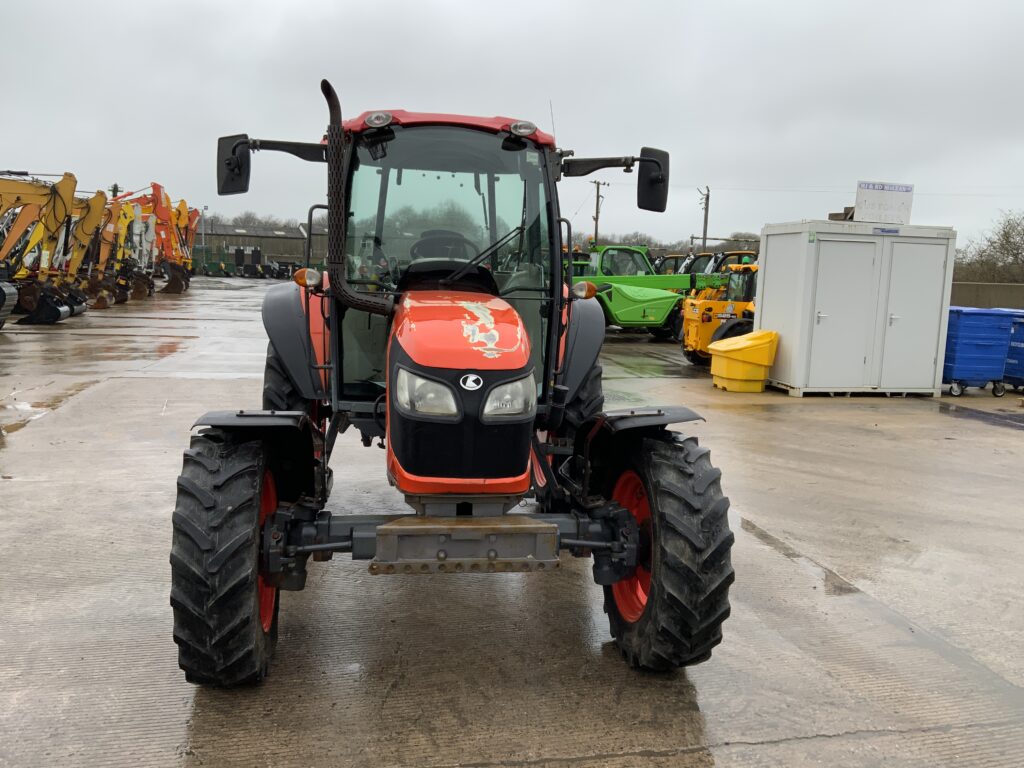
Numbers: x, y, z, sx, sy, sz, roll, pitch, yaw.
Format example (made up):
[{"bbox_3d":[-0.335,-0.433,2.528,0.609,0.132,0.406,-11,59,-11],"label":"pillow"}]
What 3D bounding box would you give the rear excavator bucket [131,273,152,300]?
[{"bbox_3d":[-14.968,-3.982,34.622,0.850,1.100,0.950,0,8,-11],"label":"rear excavator bucket"}]

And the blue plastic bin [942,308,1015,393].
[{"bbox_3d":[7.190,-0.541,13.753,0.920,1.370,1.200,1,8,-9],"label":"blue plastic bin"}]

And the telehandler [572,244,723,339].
[{"bbox_3d":[3.280,-2.431,22.766,4.800,2.400,2.200,0,8,-12],"label":"telehandler"}]

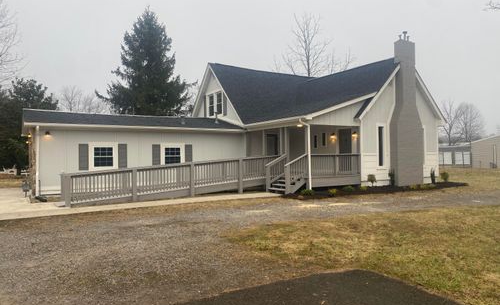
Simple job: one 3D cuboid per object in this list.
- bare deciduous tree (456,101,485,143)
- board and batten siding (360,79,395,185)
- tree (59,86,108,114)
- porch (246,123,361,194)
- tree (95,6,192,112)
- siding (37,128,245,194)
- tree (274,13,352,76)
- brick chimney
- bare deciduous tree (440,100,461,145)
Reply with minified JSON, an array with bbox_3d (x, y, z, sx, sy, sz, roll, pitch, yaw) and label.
[{"bbox_3d":[34.059,-3.089,58.000,4.500,9.577,4.500,0,0,0],"label":"bare deciduous tree"},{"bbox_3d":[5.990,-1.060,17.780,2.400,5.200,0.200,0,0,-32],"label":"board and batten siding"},{"bbox_3d":[-24.387,-4.057,55.000,7.300,11.514,7.300,0,0,0],"label":"tree"},{"bbox_3d":[2.410,0.200,17.600,4.000,2.900,3.700,0,0,-32],"label":"porch"},{"bbox_3d":[-8.905,-5.328,32.000,7.800,14.057,7.800,0,0,0],"label":"tree"},{"bbox_3d":[-3.970,0.370,15.860,8.800,2.350,0.200,0,0,-32],"label":"siding"},{"bbox_3d":[6.184,-5.813,36.000,7.500,15.026,7.500,0,0,0],"label":"tree"},{"bbox_3d":[7.750,-2.120,18.520,1.950,7.500,0.650,0,0,-32],"label":"brick chimney"},{"bbox_3d":[27.835,-2.820,52.000,3.400,9.040,3.400,0,0,0],"label":"bare deciduous tree"}]

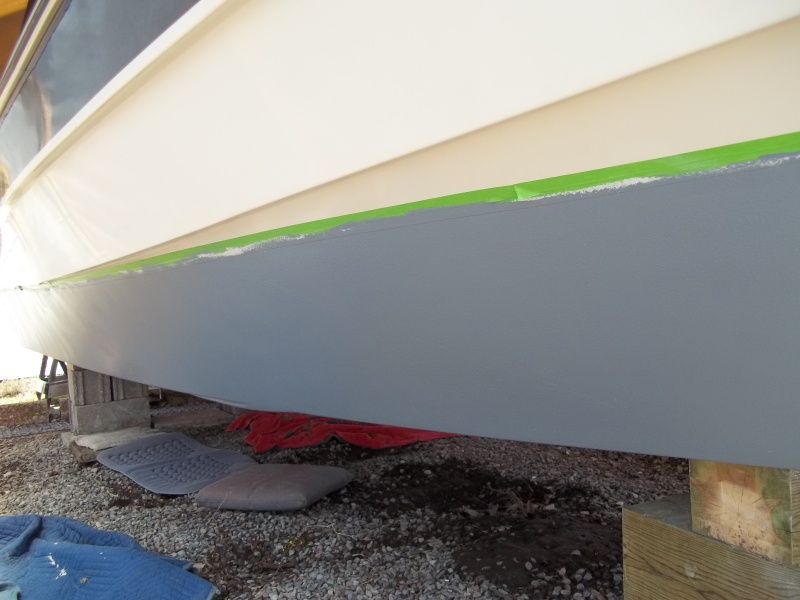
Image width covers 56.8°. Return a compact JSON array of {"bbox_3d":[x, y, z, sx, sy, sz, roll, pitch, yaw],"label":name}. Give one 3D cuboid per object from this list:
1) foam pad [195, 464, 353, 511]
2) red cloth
[{"bbox_3d":[-0.503,0.771,3.063,0.470,0.080,0.410,-2,3,17],"label":"foam pad"},{"bbox_3d":[-0.291,0.686,4.171,1.330,0.110,0.900,-3,3,0],"label":"red cloth"}]

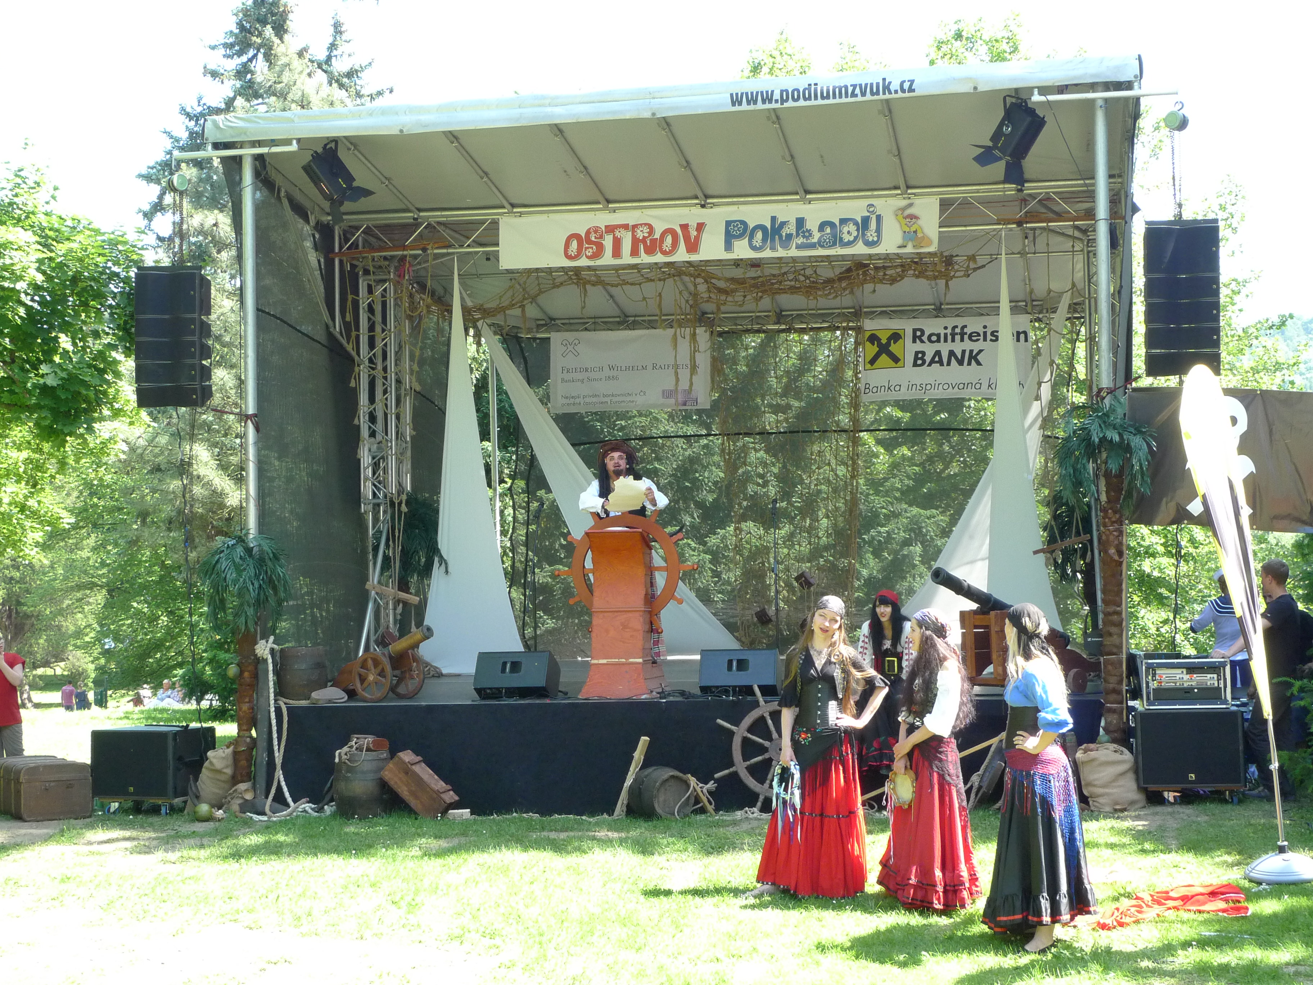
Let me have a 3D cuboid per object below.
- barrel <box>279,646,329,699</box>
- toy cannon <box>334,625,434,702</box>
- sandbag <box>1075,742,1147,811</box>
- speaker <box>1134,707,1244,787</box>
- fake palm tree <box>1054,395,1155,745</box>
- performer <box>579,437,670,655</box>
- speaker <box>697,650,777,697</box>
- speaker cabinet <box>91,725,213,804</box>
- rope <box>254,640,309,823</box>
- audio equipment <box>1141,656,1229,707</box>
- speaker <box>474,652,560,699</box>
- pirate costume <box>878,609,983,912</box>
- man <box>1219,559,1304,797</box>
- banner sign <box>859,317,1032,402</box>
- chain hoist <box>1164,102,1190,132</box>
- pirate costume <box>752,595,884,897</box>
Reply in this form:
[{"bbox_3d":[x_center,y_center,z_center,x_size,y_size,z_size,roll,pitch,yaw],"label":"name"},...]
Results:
[{"bbox_3d":[-2.851,1.460,15.900,0.405,0.420,0.405,-1,-2,11],"label":"barrel"},{"bbox_3d":[-2.071,1.280,15.029,0.880,0.590,0.460,-2,-1,33],"label":"toy cannon"},{"bbox_3d":[3.229,2.021,14.000,0.480,0.470,0.420,-1,-2,11],"label":"sandbag"},{"bbox_3d":[3.869,1.833,14.373,0.735,0.540,0.700,-1,-2,11],"label":"speaker"},{"bbox_3d":[3.231,0.739,14.200,0.740,2.900,0.720,-1,-2,11],"label":"fake palm tree"},{"bbox_3d":[-0.262,0.517,15.713,0.700,1.880,0.480,-1,-2,6],"label":"performer"},{"bbox_3d":[0.625,1.339,14.750,0.580,0.350,0.470,-1,-1,11],"label":"speaker"},{"bbox_3d":[-4.105,2.195,16.119,0.735,0.540,0.700,-1,-2,14],"label":"speaker cabinet"},{"bbox_3d":[-2.804,1.764,14.750,0.410,1.350,0.300,-1,-1,11],"label":"rope"},{"bbox_3d":[3.847,1.382,14.375,0.600,0.345,0.500,-1,-2,11],"label":"audio equipment"},{"bbox_3d":[-1.071,1.415,15.200,0.570,0.360,0.450,-1,-2,11],"label":"speaker"},{"bbox_3d":[1.422,1.387,10.300,0.500,1.570,0.470,1,-3,-30],"label":"pirate costume"},{"bbox_3d":[4.445,1.360,14.450,0.600,1.750,0.520,-1,-1,24],"label":"man"},{"bbox_3d":[2.608,-1.200,17.750,1.500,0.740,0.020,-1,-1,11],"label":"banner sign"},{"bbox_3d":[3.705,-2.674,14.050,0.160,0.210,0.140,1,-3,-41],"label":"chain hoist"},{"bbox_3d":[0.900,1.391,10.850,0.680,1.640,0.500,-1,-1,-2],"label":"pirate costume"}]

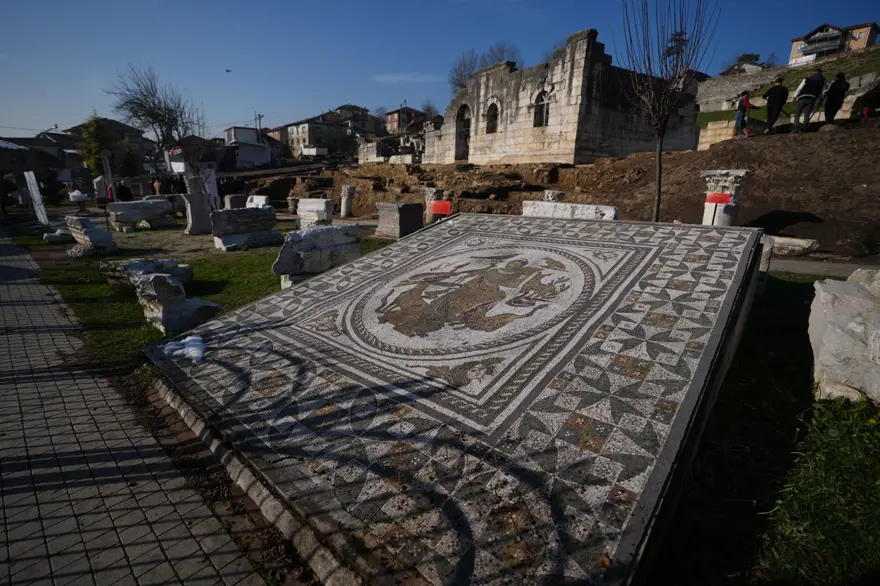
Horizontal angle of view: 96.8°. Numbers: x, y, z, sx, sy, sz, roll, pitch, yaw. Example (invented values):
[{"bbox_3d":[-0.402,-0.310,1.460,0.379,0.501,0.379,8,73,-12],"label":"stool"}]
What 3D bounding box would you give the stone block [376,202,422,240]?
[{"bbox_3d":[-1.379,-2.511,13.525,1.030,1.080,1.200,-13,20,-42],"label":"stone block"}]

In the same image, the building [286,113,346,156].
[{"bbox_3d":[-35.710,-45.152,113.508,11.600,11.500,11.700,-13,20,-42],"label":"building"}]

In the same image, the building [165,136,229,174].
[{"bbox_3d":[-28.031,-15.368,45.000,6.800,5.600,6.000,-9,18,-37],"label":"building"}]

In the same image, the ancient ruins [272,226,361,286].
[{"bbox_3d":[-2.115,-0.685,6.905,1.330,0.900,0.550,-8,17,-29],"label":"ancient ruins"}]

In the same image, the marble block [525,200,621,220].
[{"bbox_3d":[2.624,-1.623,7.982,1.854,0.464,0.433,11,17,39],"label":"marble block"}]

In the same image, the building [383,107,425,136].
[{"bbox_3d":[-11.029,-52.473,120.040,9.700,7.900,8.000,-13,20,-42],"label":"building"}]

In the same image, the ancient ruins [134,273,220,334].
[{"bbox_3d":[-3.164,0.055,4.746,0.900,0.530,0.620,13,18,39],"label":"ancient ruins"}]

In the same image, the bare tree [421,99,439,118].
[{"bbox_3d":[-1.727,-34.823,75.000,3.800,5.500,3.800,1,14,0],"label":"bare tree"}]

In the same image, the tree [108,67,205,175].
[{"bbox_3d":[-18.790,-10.542,26.000,4.800,7.800,4.600,-9,18,-37],"label":"tree"}]

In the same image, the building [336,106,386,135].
[{"bbox_3d":[-27.556,-58.989,135.297,11.000,10.000,14.000,-13,20,-42],"label":"building"}]

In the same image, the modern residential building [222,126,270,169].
[{"bbox_3d":[-40.709,-30.415,81.990,7.000,7.600,7.500,-12,19,-38],"label":"modern residential building"}]

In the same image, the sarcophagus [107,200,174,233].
[{"bbox_3d":[-11.510,-2.964,15.166,0.850,1.020,1.950,13,19,40],"label":"sarcophagus"}]

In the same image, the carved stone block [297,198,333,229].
[{"bbox_3d":[-4.716,-2.985,14.820,1.100,1.100,0.900,2,13,-2],"label":"carved stone block"}]

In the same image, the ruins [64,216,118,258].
[{"bbox_3d":[-8.148,-1.313,9.166,0.829,0.870,0.642,9,18,28],"label":"ruins"}]

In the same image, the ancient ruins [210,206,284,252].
[{"bbox_3d":[-5.232,-1.784,10.723,0.820,1.080,1.620,13,18,39],"label":"ancient ruins"}]

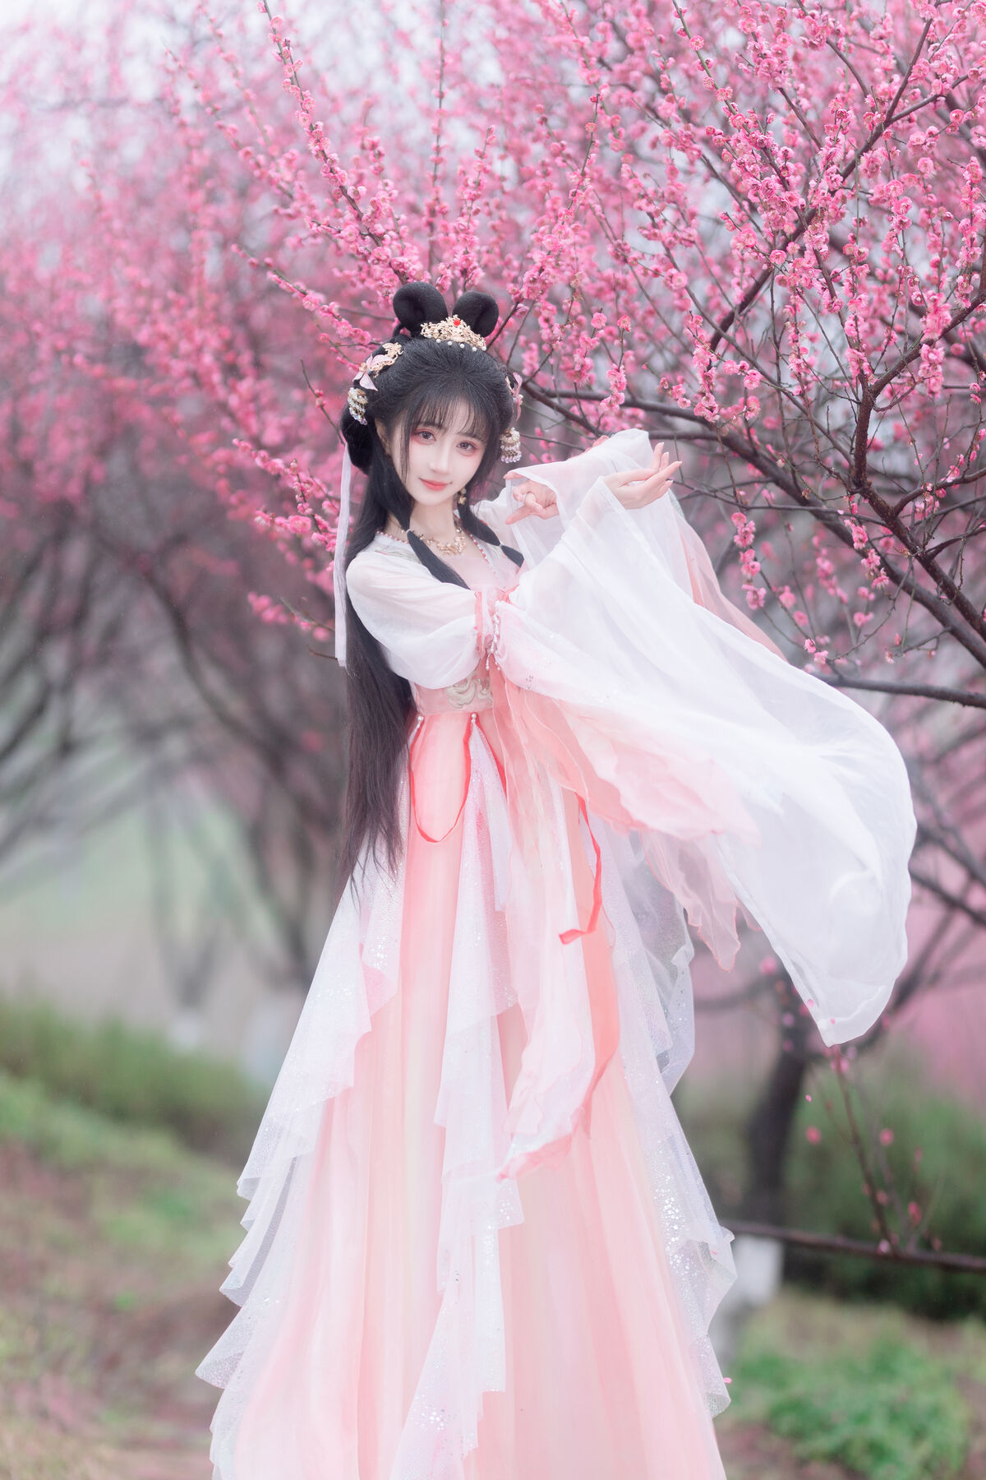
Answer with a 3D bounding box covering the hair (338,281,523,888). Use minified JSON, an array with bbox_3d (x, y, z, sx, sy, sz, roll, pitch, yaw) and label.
[{"bbox_3d":[-0.088,-0.220,4.940,0.230,0.850,0.270,0,0,-20],"label":"hair"}]

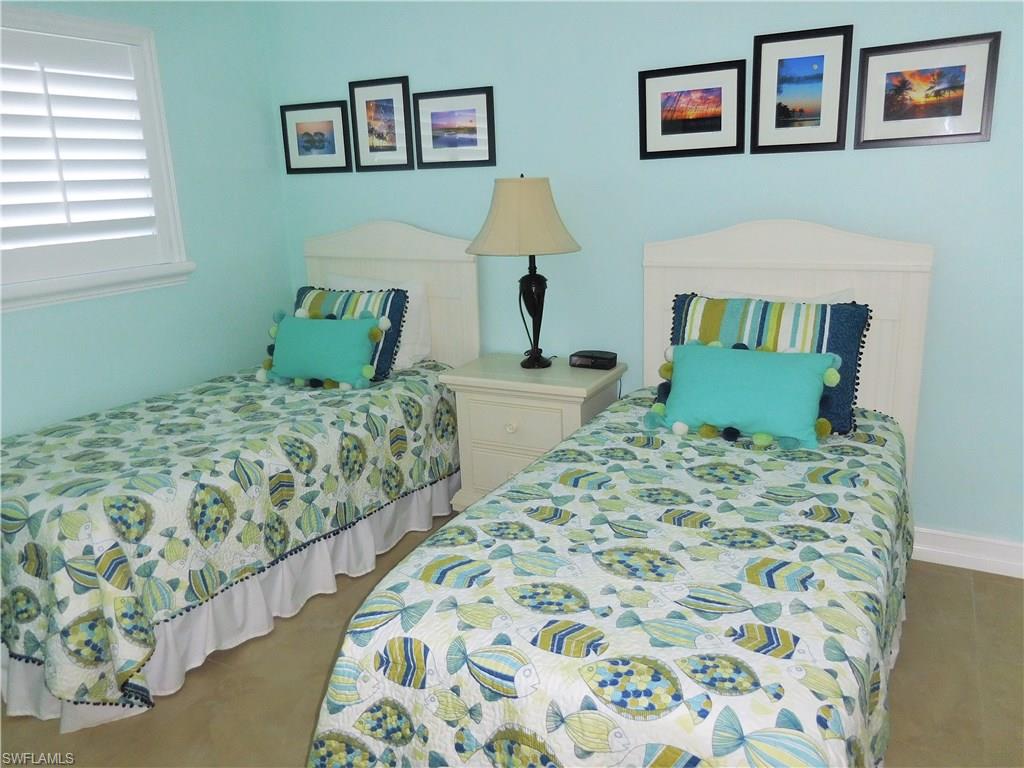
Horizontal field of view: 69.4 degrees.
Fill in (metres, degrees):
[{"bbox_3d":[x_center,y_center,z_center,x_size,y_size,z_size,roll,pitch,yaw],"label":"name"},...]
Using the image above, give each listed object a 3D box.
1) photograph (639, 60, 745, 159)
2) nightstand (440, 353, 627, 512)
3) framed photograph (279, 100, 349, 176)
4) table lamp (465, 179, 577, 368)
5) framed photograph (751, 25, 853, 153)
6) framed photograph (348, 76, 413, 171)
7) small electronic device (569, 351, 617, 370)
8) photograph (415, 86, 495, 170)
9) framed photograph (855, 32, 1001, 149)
[{"bbox_3d":[0.679,-1.028,2.798,0.400,0.322,0.022,6,17,26],"label":"photograph"},{"bbox_3d":[0.105,0.264,3.198,0.648,0.670,0.421,6,17,26],"label":"nightstand"},{"bbox_3d":[-0.947,-1.194,3.606,0.400,0.322,0.022,6,17,26],"label":"framed photograph"},{"bbox_3d":[0.063,-0.448,3.033,0.469,0.793,0.469,-2,15,1],"label":"table lamp"},{"bbox_3d":[1.020,-1.030,2.618,0.322,0.400,0.022,6,17,26],"label":"framed photograph"},{"bbox_3d":[-0.597,-1.192,3.421,0.322,0.400,0.022,6,17,26],"label":"framed photograph"},{"bbox_3d":[0.355,-0.103,3.145,0.188,0.047,0.120,6,17,26],"label":"small electronic device"},{"bbox_3d":[-0.249,-1.121,3.260,0.400,0.322,0.022,6,17,26],"label":"photograph"},{"bbox_3d":[1.367,-0.962,2.455,0.400,0.322,0.022,6,17,26],"label":"framed photograph"}]

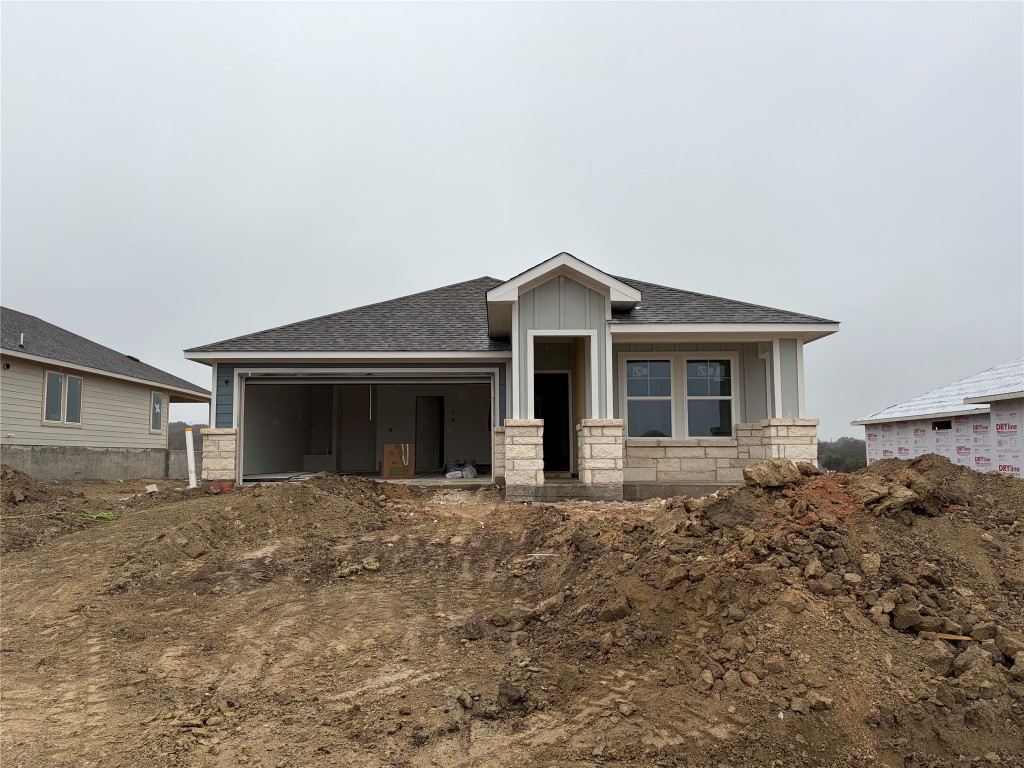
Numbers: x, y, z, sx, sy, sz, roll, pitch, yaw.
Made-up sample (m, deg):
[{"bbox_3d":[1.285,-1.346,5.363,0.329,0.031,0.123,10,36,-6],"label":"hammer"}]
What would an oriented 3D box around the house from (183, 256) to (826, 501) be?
[{"bbox_3d":[-0.700,-0.173,19.995,10.900,5.300,17.800,0,-5,0],"label":"house"}]

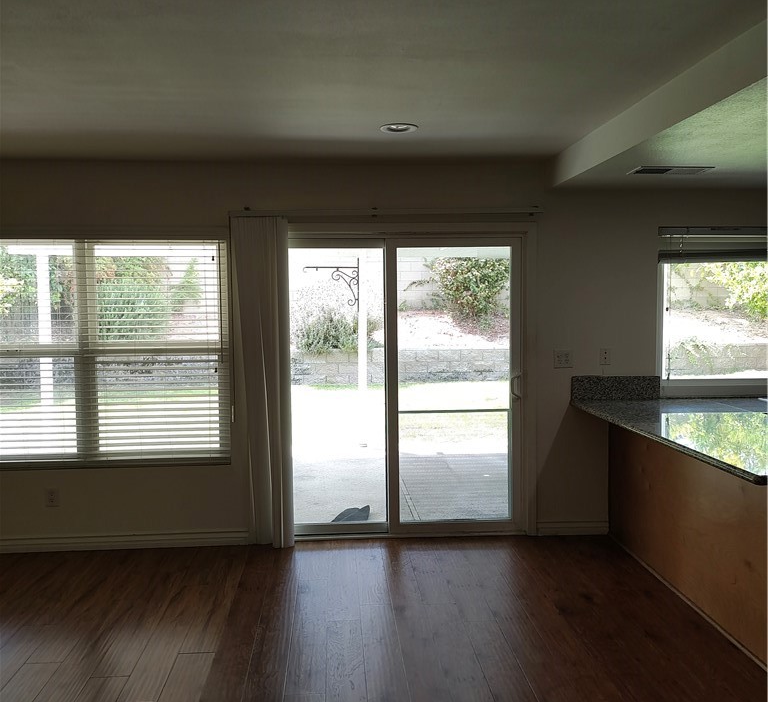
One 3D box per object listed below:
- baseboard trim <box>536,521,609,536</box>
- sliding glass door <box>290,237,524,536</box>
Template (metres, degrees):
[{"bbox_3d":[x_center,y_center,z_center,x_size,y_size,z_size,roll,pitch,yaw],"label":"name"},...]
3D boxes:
[{"bbox_3d":[1.268,1.192,4.974,0.486,0.096,0.016,-1,4,-4],"label":"baseboard trim"},{"bbox_3d":[0.061,0.248,4.880,1.752,1.976,0.100,-1,4,-4],"label":"sliding glass door"}]

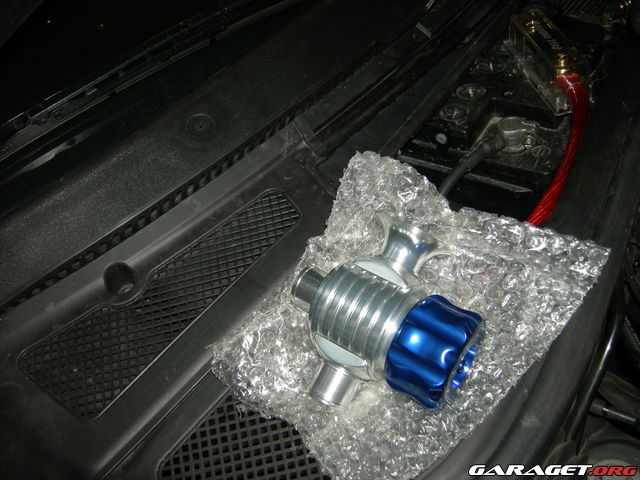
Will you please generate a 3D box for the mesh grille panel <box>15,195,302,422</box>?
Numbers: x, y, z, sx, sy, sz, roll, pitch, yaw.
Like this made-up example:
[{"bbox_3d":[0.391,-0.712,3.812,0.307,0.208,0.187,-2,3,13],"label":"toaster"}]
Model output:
[{"bbox_3d":[-0.112,0.033,0.510,0.091,0.015,0.228,29,62,31],"label":"mesh grille panel"}]

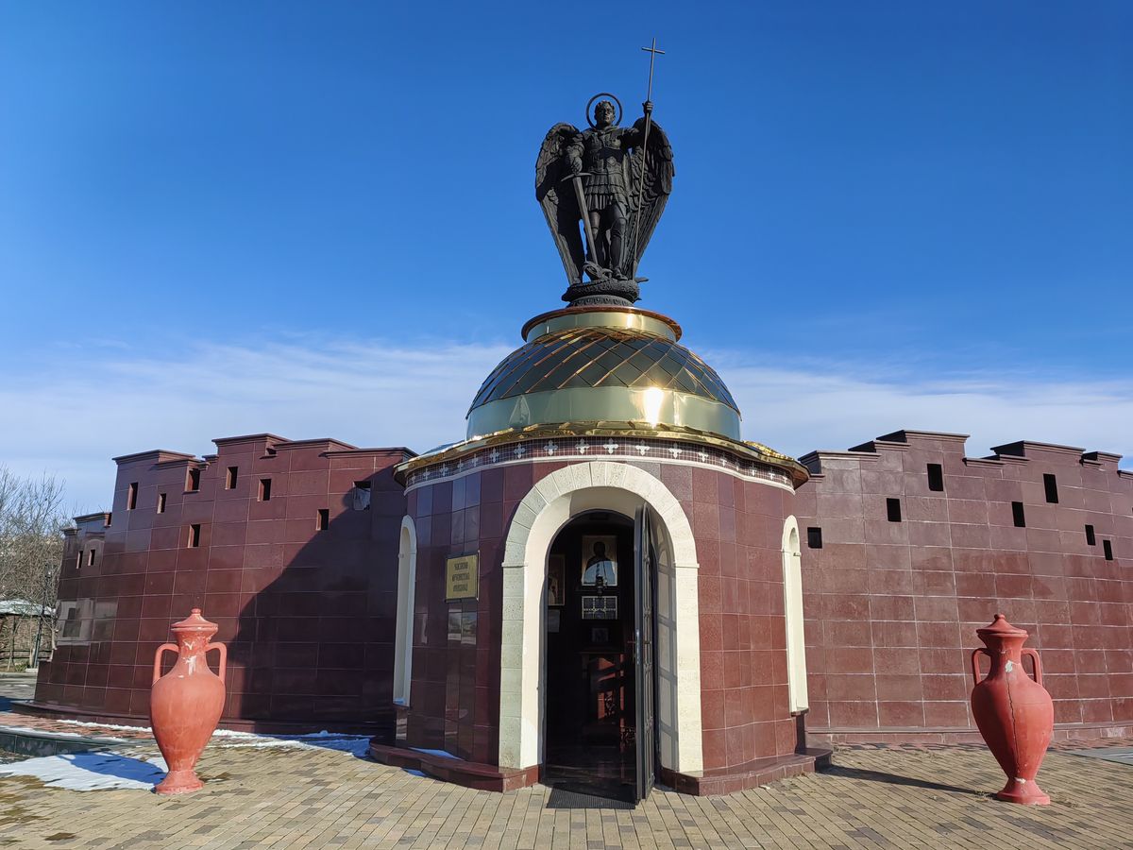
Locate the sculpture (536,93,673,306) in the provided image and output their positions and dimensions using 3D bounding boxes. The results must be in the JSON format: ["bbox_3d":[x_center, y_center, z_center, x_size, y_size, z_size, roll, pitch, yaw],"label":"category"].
[{"bbox_3d":[0.470,-2.679,10.715,1.703,2.995,0.950,0,-14,3],"label":"sculpture"}]

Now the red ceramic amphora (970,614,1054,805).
[{"bbox_3d":[3.385,2.157,6.786,0.580,1.369,0.560,0,-14,0],"label":"red ceramic amphora"}]

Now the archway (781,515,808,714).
[{"bbox_3d":[2.076,1.791,8.536,0.250,1.838,0.550,-8,-16,31],"label":"archway"}]

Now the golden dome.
[{"bbox_3d":[0.400,-0.424,10.165,3.089,1.354,3.089,0,-14,3],"label":"golden dome"}]

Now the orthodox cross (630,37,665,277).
[{"bbox_3d":[0.950,-3.294,10.724,0.290,3.237,0.060,5,-14,4],"label":"orthodox cross"}]

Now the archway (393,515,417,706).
[{"bbox_3d":[-1.441,1.788,8.625,0.250,1.809,0.550,8,-16,-28],"label":"archway"}]

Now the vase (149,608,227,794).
[{"bbox_3d":[-2.992,2.164,7.013,0.570,1.377,0.550,0,-14,0],"label":"vase"}]

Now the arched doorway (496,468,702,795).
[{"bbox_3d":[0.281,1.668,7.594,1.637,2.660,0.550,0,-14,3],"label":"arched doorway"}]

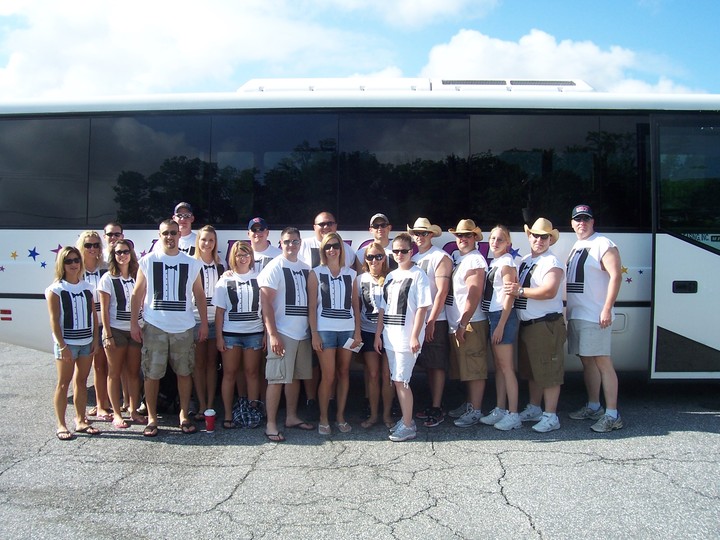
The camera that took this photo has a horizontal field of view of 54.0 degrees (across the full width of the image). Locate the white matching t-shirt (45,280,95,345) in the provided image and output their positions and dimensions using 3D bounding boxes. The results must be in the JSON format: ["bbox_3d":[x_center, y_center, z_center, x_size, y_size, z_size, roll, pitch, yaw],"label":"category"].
[{"bbox_3d":[-2.324,0.341,5.678,0.400,0.510,0.260,0,0,-38],"label":"white matching t-shirt"}]

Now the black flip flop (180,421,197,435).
[{"bbox_3d":[-1.415,1.282,5.830,0.120,0.075,0.290,0,1,-20],"label":"black flip flop"}]

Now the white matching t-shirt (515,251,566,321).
[{"bbox_3d":[1.593,0.155,6.276,0.370,0.640,0.490,1,0,-28],"label":"white matching t-shirt"}]

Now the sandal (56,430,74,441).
[{"bbox_3d":[-2.386,1.329,5.730,0.095,0.060,0.250,-1,2,-31],"label":"sandal"}]

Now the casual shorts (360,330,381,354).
[{"bbox_3d":[0.173,0.594,6.130,0.340,0.280,0.250,1,1,2],"label":"casual shorts"}]

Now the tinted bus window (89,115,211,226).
[{"bbox_3d":[-2.186,-1.033,7.342,1.300,1.163,0.060,1,1,4],"label":"tinted bus window"}]

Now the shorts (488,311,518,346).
[{"bbox_3d":[1.223,0.483,6.050,0.260,0.310,0.330,0,1,-30],"label":"shorts"}]

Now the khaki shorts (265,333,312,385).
[{"bbox_3d":[-0.584,0.687,5.780,0.420,0.500,0.330,0,1,-35],"label":"khaki shorts"}]

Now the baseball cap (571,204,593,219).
[{"bbox_3d":[1.952,-0.512,6.220,0.180,0.130,0.270,1,2,20],"label":"baseball cap"}]

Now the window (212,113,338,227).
[{"bbox_3d":[-0.871,-1.031,7.257,1.306,1.170,0.060,1,1,4],"label":"window"}]

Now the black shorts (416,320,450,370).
[{"bbox_3d":[0.639,0.671,6.367,0.310,0.500,0.400,0,0,-40],"label":"black shorts"}]

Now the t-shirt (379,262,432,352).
[{"bbox_3d":[0.386,0.320,5.870,0.470,0.720,0.290,1,0,40],"label":"t-shirt"}]

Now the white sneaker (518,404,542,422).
[{"bbox_3d":[1.550,1.307,6.450,0.290,0.120,0.110,0,0,-33],"label":"white sneaker"}]

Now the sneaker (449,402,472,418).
[{"bbox_3d":[0.963,1.302,6.575,0.305,0.120,0.115,0,0,-32],"label":"sneaker"}]

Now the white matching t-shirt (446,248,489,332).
[{"bbox_3d":[0.964,0.175,6.345,0.340,0.700,0.470,1,0,-24],"label":"white matching t-shirt"}]

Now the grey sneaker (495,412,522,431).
[{"bbox_3d":[1.301,1.314,6.173,0.275,0.110,0.105,0,0,-36],"label":"grey sneaker"}]

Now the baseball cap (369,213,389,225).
[{"bbox_3d":[0.177,-0.476,6.600,0.180,0.125,0.260,0,0,2],"label":"baseball cap"}]

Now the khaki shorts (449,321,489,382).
[{"bbox_3d":[0.990,0.735,6.420,0.330,0.570,0.410,0,0,-30],"label":"khaki shorts"}]

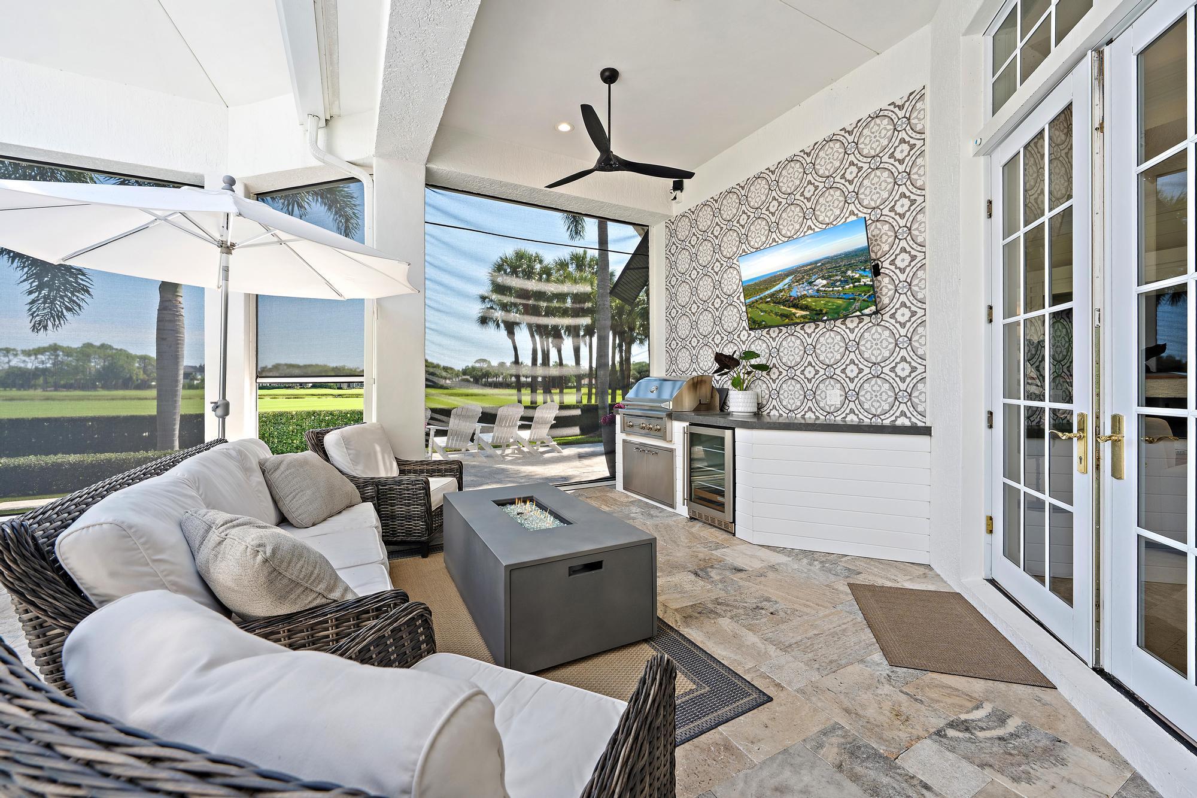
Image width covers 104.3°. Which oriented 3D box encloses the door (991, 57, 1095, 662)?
[{"bbox_3d":[2.161,-0.182,2.284,0.045,2.460,0.910,0,1,21],"label":"door"}]

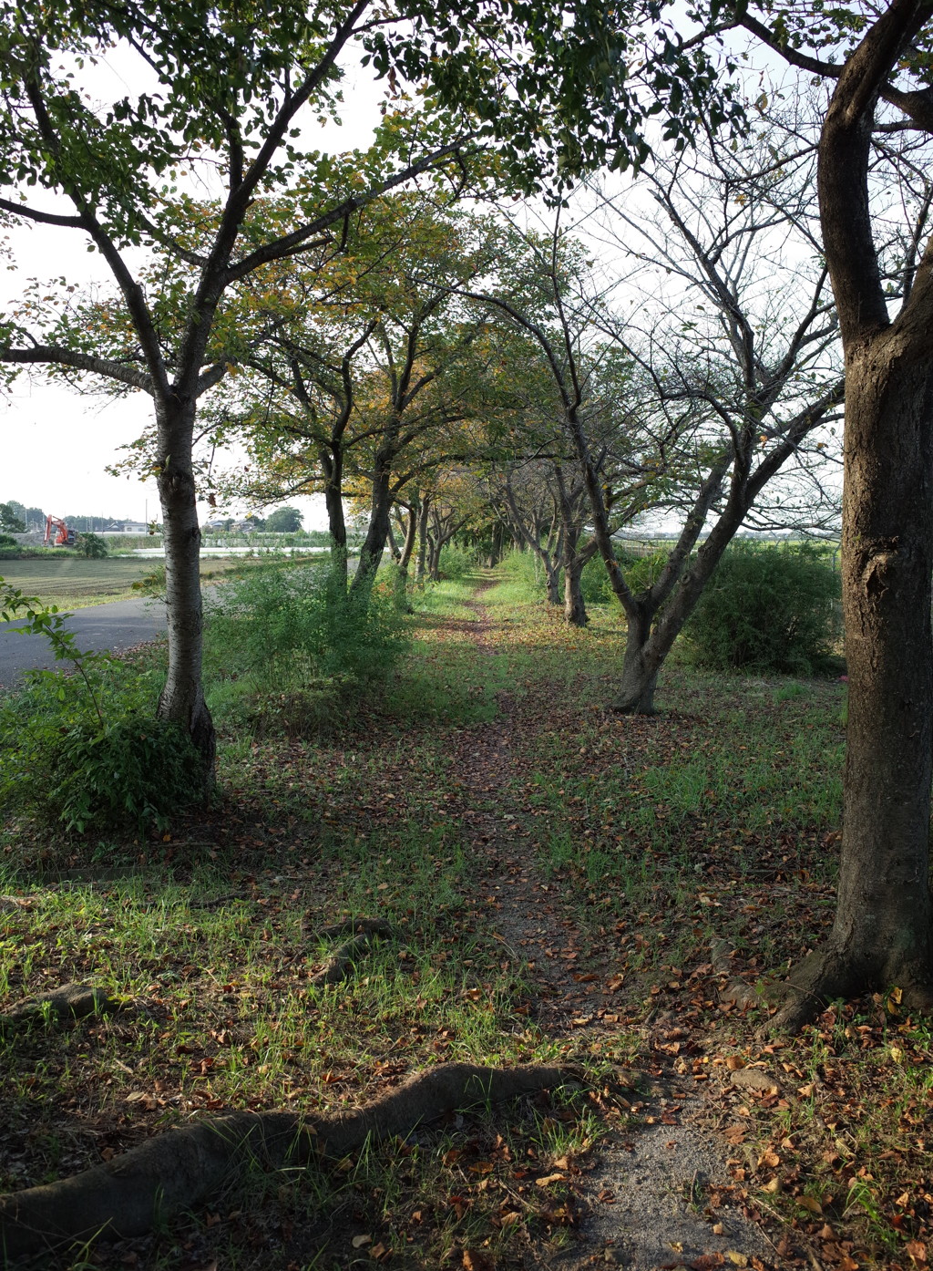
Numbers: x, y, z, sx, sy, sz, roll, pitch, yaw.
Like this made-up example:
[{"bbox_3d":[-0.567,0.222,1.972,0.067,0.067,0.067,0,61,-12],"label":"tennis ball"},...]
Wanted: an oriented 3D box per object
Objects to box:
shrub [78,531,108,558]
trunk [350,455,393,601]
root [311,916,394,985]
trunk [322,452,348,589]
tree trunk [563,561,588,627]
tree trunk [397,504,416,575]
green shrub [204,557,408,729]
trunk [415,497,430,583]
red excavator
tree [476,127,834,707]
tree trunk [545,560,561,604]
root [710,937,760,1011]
[{"bbox_3d":[-27.324,-6.644,80.000,2.200,1.950,2.100,0,5,0],"label":"shrub"},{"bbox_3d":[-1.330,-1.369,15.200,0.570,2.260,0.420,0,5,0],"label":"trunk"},{"bbox_3d":[-0.421,1.152,3.996,0.320,0.100,0.460,0,5,0],"label":"root"},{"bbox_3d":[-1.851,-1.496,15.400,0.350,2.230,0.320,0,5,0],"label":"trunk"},{"bbox_3d":[1.847,-0.698,18.543,0.420,1.121,0.400,0,5,0],"label":"tree trunk"},{"bbox_3d":[-1.206,-1.827,22.000,0.360,1.550,0.320,0,5,0],"label":"tree trunk"},{"bbox_3d":[-1.497,-0.059,10.238,1.950,1.380,1.900,0,5,0],"label":"green shrub"},{"bbox_3d":[-1.348,-2.895,33.497,0.420,2.654,0.380,0,5,0],"label":"trunk"},{"bbox_3d":[-63.480,-16.242,171.233,2.600,5.234,6.200,2,5,17],"label":"red excavator"},{"bbox_3d":[1.818,-1.860,9.591,3.337,5.094,3.500,0,5,0],"label":"tree"},{"bbox_3d":[1.955,-1.201,24.600,0.360,1.020,0.340,0,5,0],"label":"tree trunk"},{"bbox_3d":[0.898,1.146,3.666,0.170,0.090,0.520,0,5,5],"label":"root"}]

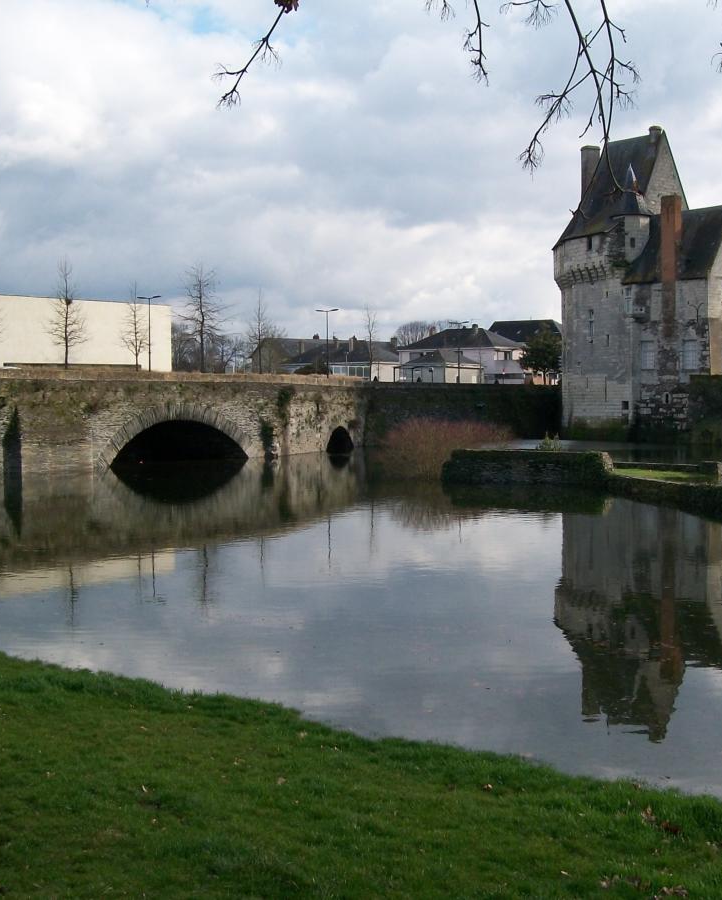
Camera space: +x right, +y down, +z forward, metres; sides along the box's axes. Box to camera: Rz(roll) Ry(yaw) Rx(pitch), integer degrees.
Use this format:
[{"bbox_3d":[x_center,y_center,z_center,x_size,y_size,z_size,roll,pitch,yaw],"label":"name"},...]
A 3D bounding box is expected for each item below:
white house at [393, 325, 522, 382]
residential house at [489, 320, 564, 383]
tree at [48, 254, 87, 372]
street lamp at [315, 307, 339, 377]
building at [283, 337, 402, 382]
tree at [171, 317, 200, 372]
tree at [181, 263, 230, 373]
[{"bbox_3d":[11.796,-10.471,144.505,12.200,7.920,8.000,1,3,33],"label":"white house"},{"bbox_3d":[21.313,-11.993,159.790,13.000,9.470,9.000,1,3,27],"label":"residential house"},{"bbox_3d":[-19.398,-8.420,82.403,2.600,8.570,2.600,0,3,0],"label":"tree"},{"bbox_3d":[-2.497,-7.397,91.992,2.100,6.240,0.350,1,3,36],"label":"street lamp"},{"bbox_3d":[-1.654,-8.210,120.560,10.500,5.520,7.000,1,3,33],"label":"building"},{"bbox_3d":[-20.423,-10.988,144.792,4.500,8.570,4.500,0,3,0],"label":"tree"},{"bbox_3d":[-11.316,-9.027,90.895,3.500,9.120,3.500,0,3,0],"label":"tree"}]

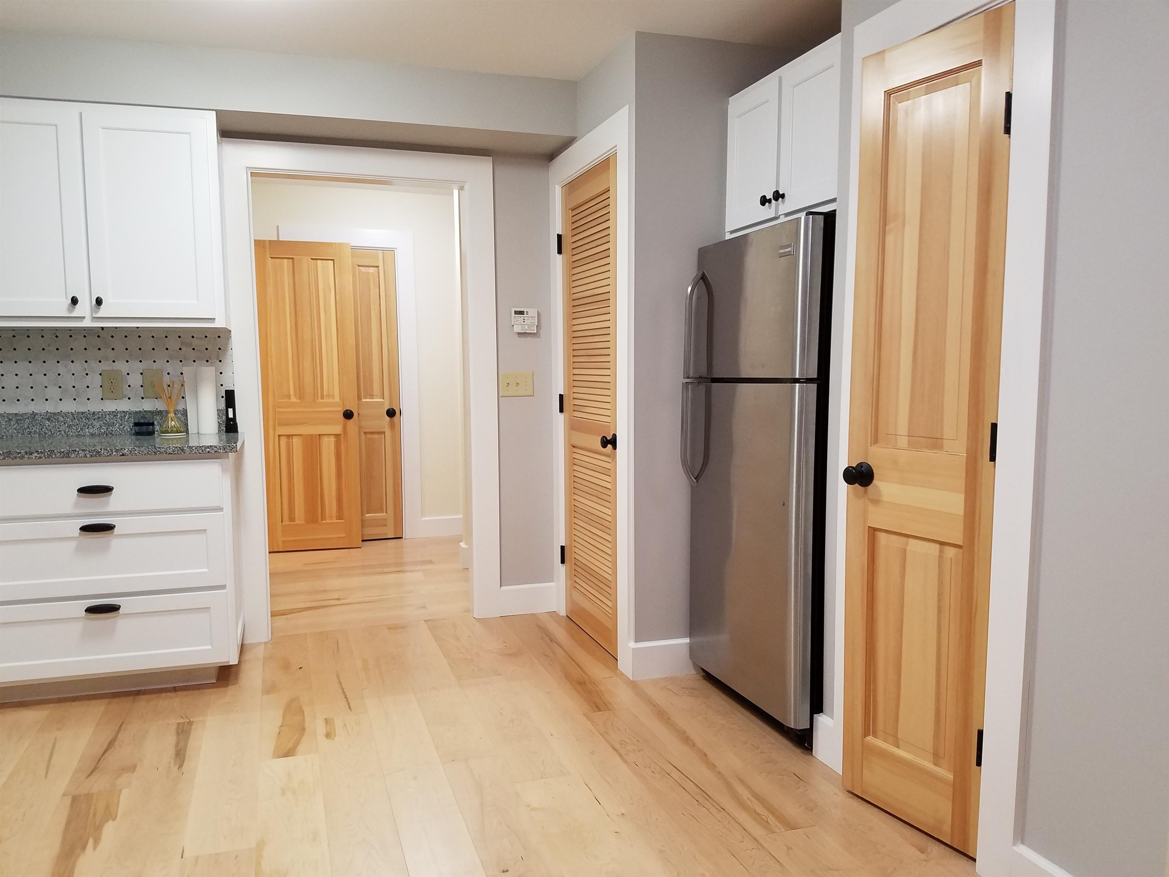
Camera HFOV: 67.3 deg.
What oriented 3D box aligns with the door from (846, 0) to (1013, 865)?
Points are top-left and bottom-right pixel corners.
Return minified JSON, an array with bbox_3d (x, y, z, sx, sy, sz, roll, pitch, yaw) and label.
[{"bbox_3d":[0.877,0.022,2.286,0.042,2.041,0.433,-4,7,-32],"label":"door"}]

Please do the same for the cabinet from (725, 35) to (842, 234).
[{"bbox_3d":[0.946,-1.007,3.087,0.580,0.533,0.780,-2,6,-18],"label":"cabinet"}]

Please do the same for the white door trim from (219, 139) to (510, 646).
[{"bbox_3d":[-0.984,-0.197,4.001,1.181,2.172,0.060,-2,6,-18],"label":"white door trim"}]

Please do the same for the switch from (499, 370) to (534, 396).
[{"bbox_3d":[-0.323,-0.258,4.190,0.166,0.113,0.014,-2,6,-18],"label":"switch"}]

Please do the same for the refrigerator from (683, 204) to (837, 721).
[{"bbox_3d":[0.844,0.132,3.126,0.760,1.680,0.760,-2,6,-18],"label":"refrigerator"}]

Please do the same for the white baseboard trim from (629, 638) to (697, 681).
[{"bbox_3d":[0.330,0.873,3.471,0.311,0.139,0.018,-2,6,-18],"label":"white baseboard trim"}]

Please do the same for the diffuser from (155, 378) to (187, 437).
[{"bbox_3d":[-1.716,-0.130,3.635,0.112,0.238,0.110,-2,6,-18],"label":"diffuser"}]

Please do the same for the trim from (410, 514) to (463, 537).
[{"bbox_3d":[-1.002,0.613,6.105,0.343,0.131,0.018,-2,6,-18],"label":"trim"}]

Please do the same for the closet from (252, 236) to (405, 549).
[{"bbox_3d":[-1.628,-0.266,5.699,0.894,1.968,0.233,-2,6,-18],"label":"closet"}]

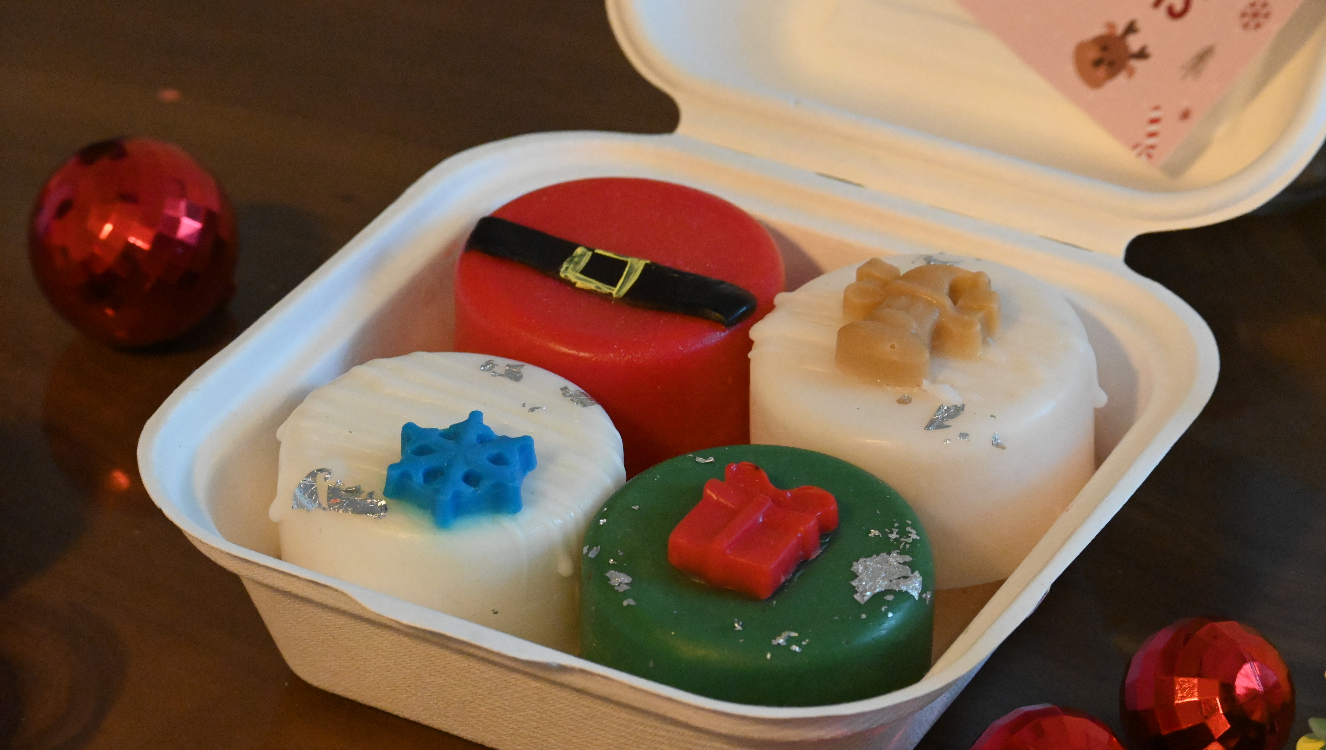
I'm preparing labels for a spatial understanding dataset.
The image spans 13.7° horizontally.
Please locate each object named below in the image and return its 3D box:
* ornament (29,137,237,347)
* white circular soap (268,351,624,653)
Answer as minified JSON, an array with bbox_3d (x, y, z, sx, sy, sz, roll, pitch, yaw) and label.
[{"bbox_3d":[-0.101,-0.025,1.057,0.040,0.040,0.040,0,32,0],"label":"ornament"},{"bbox_3d":[-0.037,0.025,0.972,0.061,0.034,0.061,0,32,0],"label":"white circular soap"}]

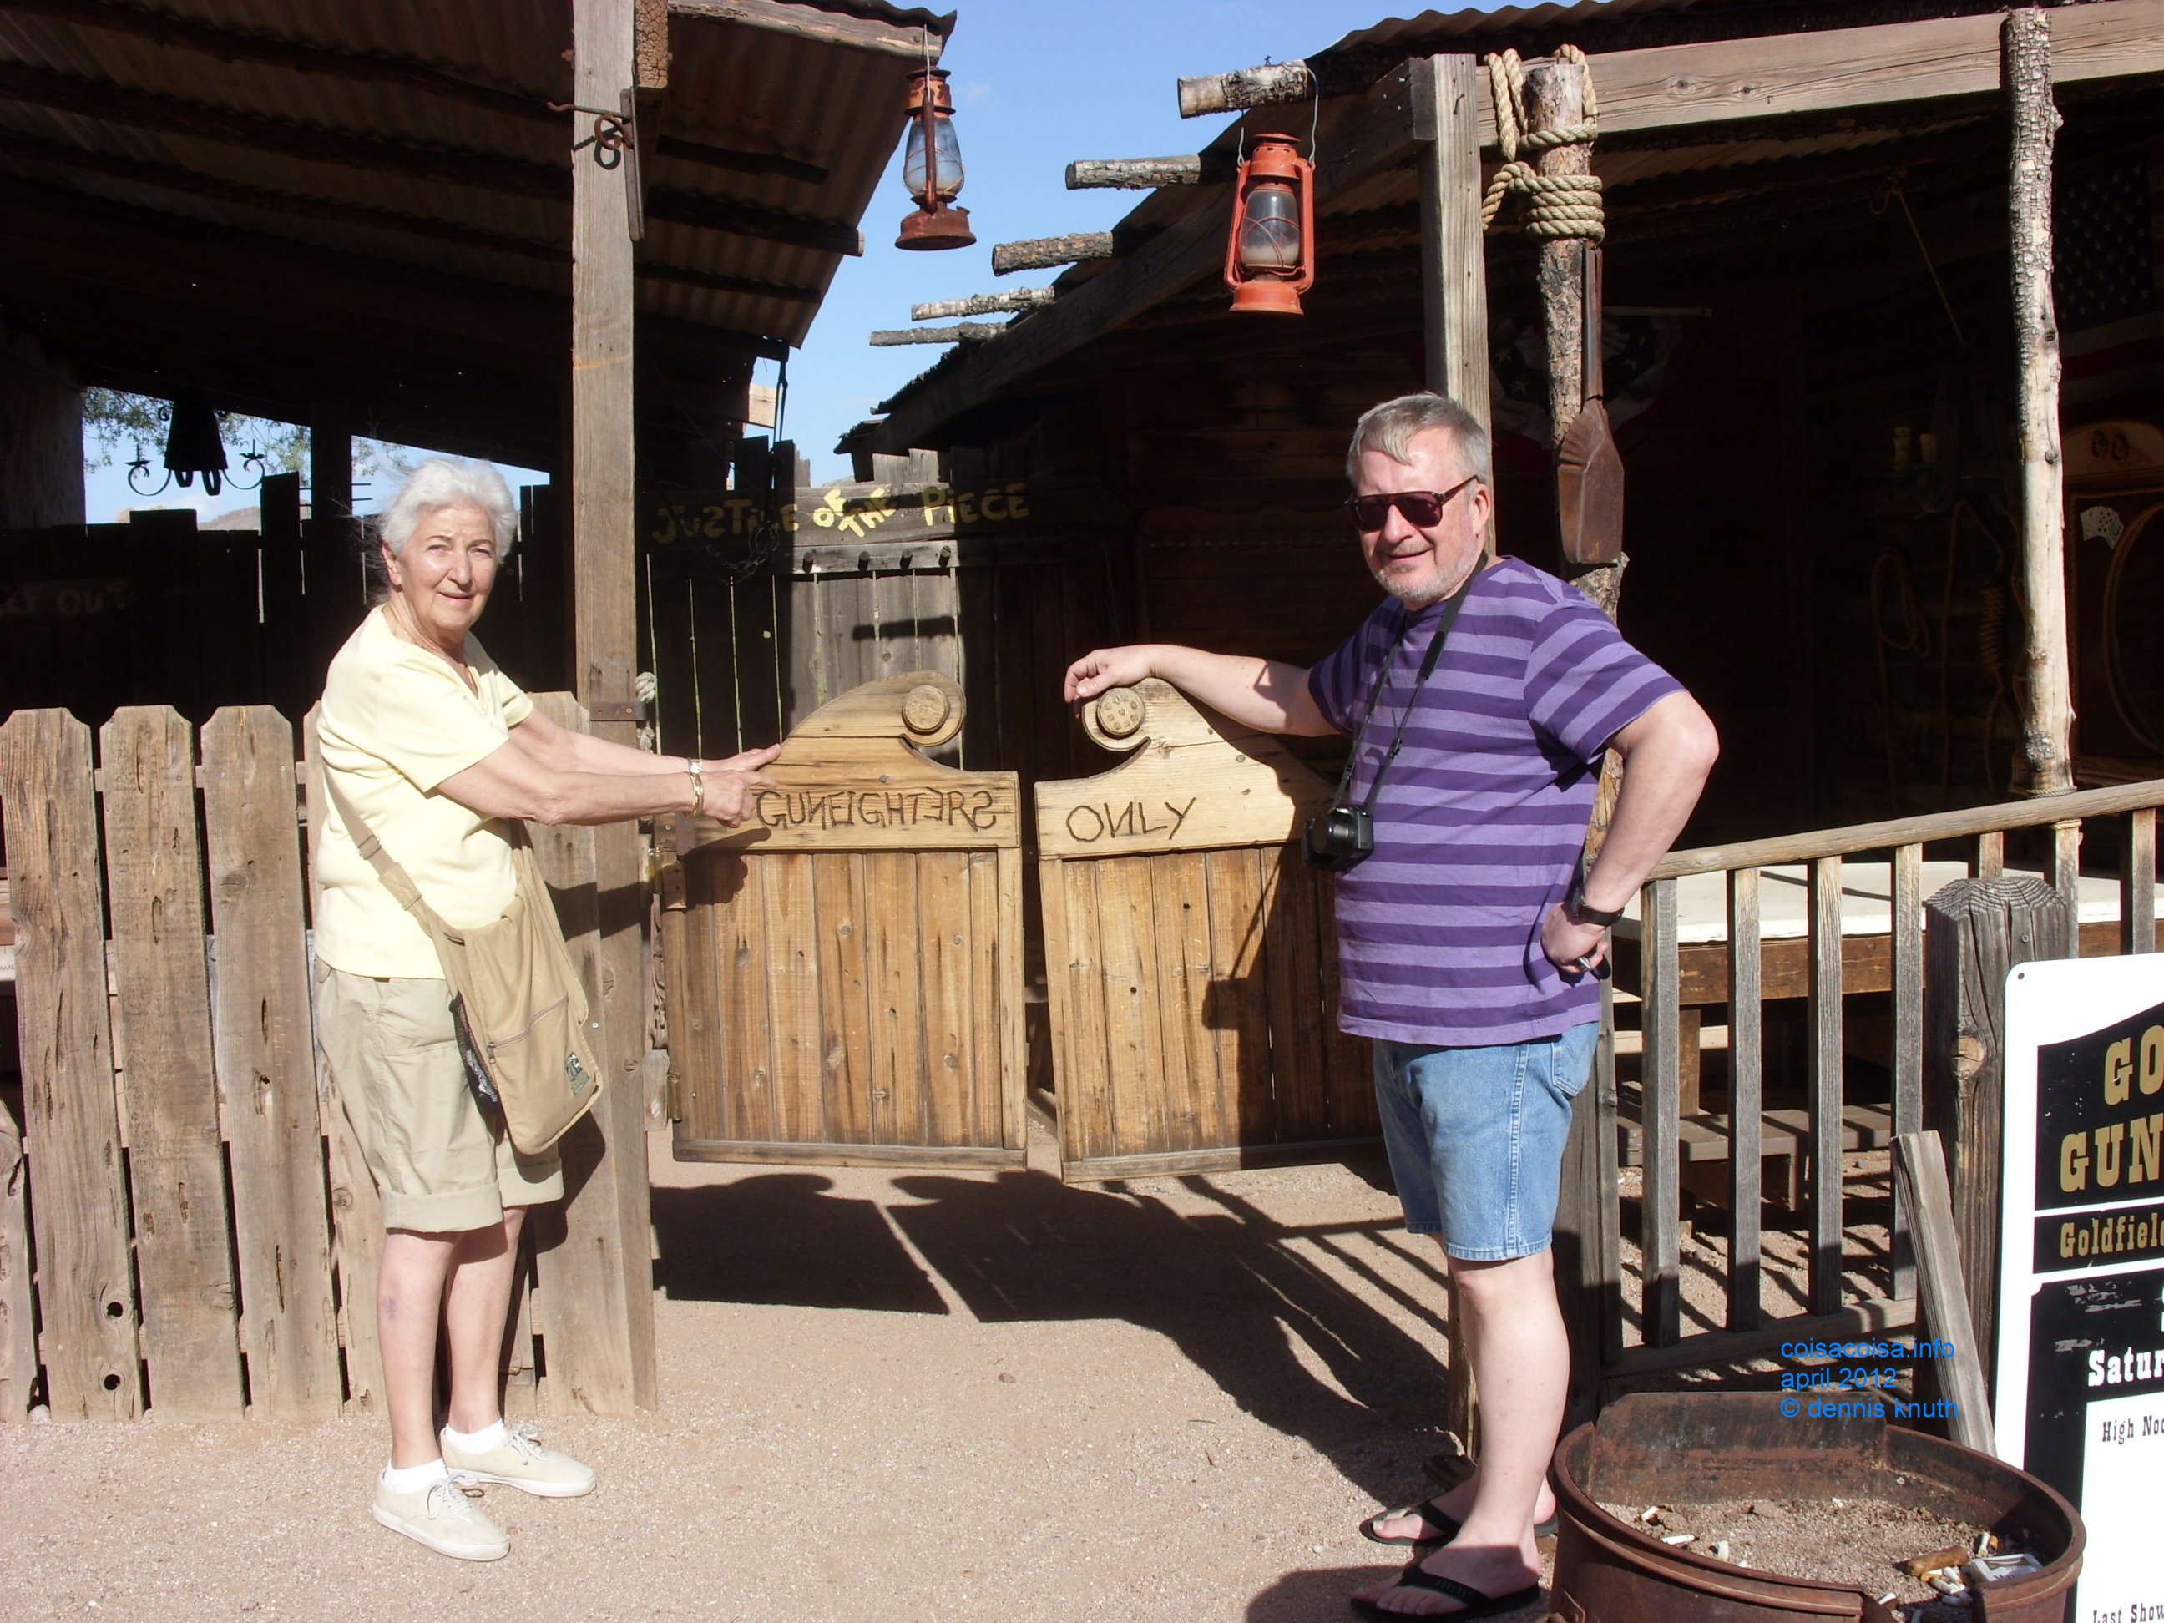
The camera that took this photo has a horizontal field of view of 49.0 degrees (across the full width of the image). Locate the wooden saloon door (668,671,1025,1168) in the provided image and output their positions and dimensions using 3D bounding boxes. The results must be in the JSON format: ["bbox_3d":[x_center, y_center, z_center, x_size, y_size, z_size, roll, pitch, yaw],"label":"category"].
[{"bbox_3d":[-0.400,0.183,4.060,0.610,0.850,0.060,1,6,10],"label":"wooden saloon door"}]

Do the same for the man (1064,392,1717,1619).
[{"bbox_3d":[0.463,0.260,3.490,0.550,1.700,0.790,-6,8,-34],"label":"man"}]

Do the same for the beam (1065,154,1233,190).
[{"bbox_3d":[0.134,-1.253,4.650,0.350,0.065,0.065,-2,6,-7],"label":"beam"}]

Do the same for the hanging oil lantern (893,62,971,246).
[{"bbox_3d":[-0.240,-1.065,3.880,0.125,0.285,0.145,-2,6,0],"label":"hanging oil lantern"}]

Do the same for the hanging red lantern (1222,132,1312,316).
[{"bbox_3d":[0.298,-0.925,3.750,0.140,0.280,0.120,3,6,0],"label":"hanging red lantern"}]

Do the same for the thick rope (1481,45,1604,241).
[{"bbox_3d":[0.689,-0.999,3.550,0.180,0.285,0.145,-2,6,0],"label":"thick rope"}]

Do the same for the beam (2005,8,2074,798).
[{"bbox_3d":[1.540,-0.657,3.820,0.090,1.290,0.090,-4,6,-6],"label":"beam"}]

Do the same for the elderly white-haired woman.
[{"bbox_3d":[-0.854,0.293,3.730,0.470,1.630,0.640,2,7,33],"label":"elderly white-haired woman"}]

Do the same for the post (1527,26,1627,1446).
[{"bbox_3d":[0.771,-0.088,3.690,0.125,2.160,0.115,-3,6,0],"label":"post"}]

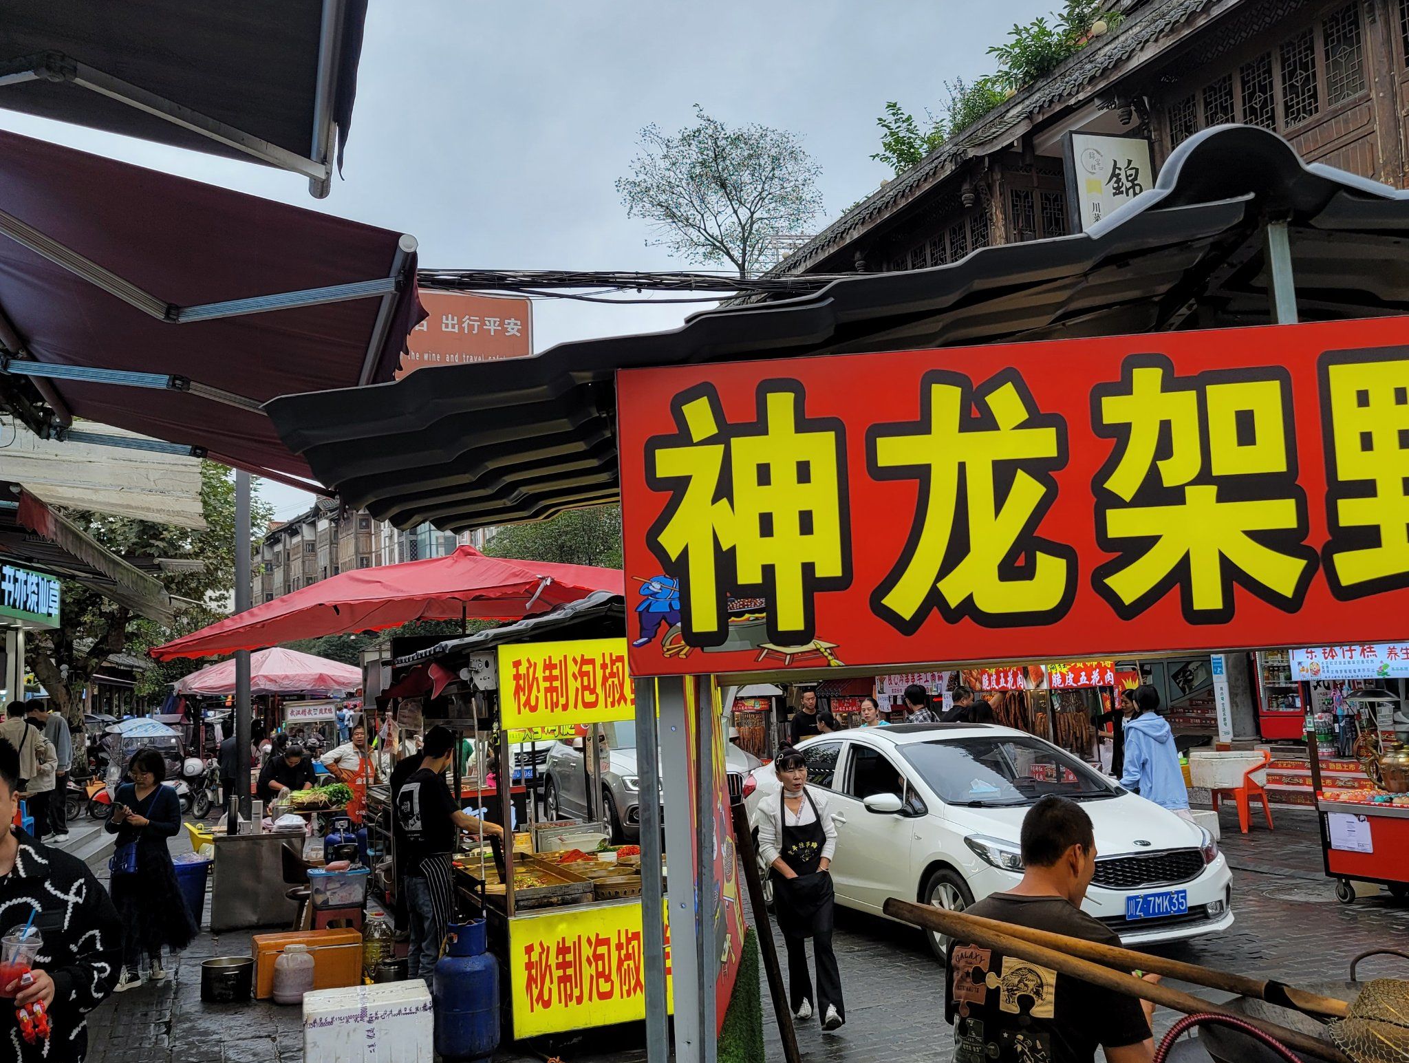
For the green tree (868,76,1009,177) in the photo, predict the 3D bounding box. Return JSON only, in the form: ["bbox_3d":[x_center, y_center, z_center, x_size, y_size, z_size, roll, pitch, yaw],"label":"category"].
[{"bbox_3d":[3.820,-6.557,22.000,1.100,1.150,2.300,0,-6,-21],"label":"green tree"}]

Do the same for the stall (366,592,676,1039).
[{"bbox_3d":[-0.846,1.569,7.789,1.750,2.300,1.900,0,-6,-21],"label":"stall"}]

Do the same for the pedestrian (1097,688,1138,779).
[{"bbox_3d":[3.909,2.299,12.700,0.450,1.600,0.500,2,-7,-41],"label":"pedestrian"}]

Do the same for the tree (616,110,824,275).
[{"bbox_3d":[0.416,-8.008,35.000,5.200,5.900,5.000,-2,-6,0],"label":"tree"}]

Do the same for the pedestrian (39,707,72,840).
[{"bbox_3d":[-7.436,2.742,15.500,0.450,1.660,0.480,0,-6,-21],"label":"pedestrian"}]

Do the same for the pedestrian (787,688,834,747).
[{"bbox_3d":[1.200,2.663,15.300,0.500,1.700,0.340,-2,-5,-6],"label":"pedestrian"}]

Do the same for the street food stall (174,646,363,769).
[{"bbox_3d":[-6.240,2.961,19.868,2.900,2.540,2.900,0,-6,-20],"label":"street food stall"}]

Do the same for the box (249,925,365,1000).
[{"bbox_3d":[-2.508,2.702,8.590,0.630,0.350,0.350,0,-6,-21],"label":"box"}]

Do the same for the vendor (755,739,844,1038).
[{"bbox_3d":[0.546,2.012,7.700,0.490,1.580,0.380,-1,-6,-12],"label":"vendor"}]

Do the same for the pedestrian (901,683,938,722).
[{"bbox_3d":[2.009,2.257,12.311,0.460,1.710,0.320,0,-6,-18],"label":"pedestrian"}]

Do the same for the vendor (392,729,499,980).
[{"bbox_3d":[-1.502,1.883,7.650,0.550,1.660,0.500,1,-6,-30],"label":"vendor"}]

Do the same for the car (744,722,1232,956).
[{"bbox_3d":[1.775,2.157,10.080,1.780,1.450,4.550,0,-6,-23],"label":"car"}]

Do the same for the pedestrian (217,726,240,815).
[{"bbox_3d":[-6.536,3.478,19.000,0.520,1.680,0.350,-1,-5,-14],"label":"pedestrian"}]

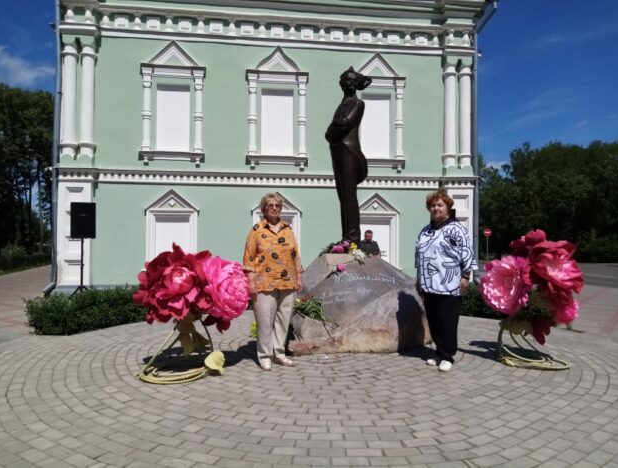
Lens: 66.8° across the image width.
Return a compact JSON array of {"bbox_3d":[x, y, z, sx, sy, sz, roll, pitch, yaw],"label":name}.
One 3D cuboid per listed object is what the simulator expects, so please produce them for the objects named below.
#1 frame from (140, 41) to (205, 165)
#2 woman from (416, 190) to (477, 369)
[{"bbox_3d":[-2.939,-2.837,10.150,1.350,2.650,0.240,1,-2,-7],"label":"frame"},{"bbox_3d":[1.313,0.431,4.463,0.530,1.650,0.410,0,-2,22],"label":"woman"}]

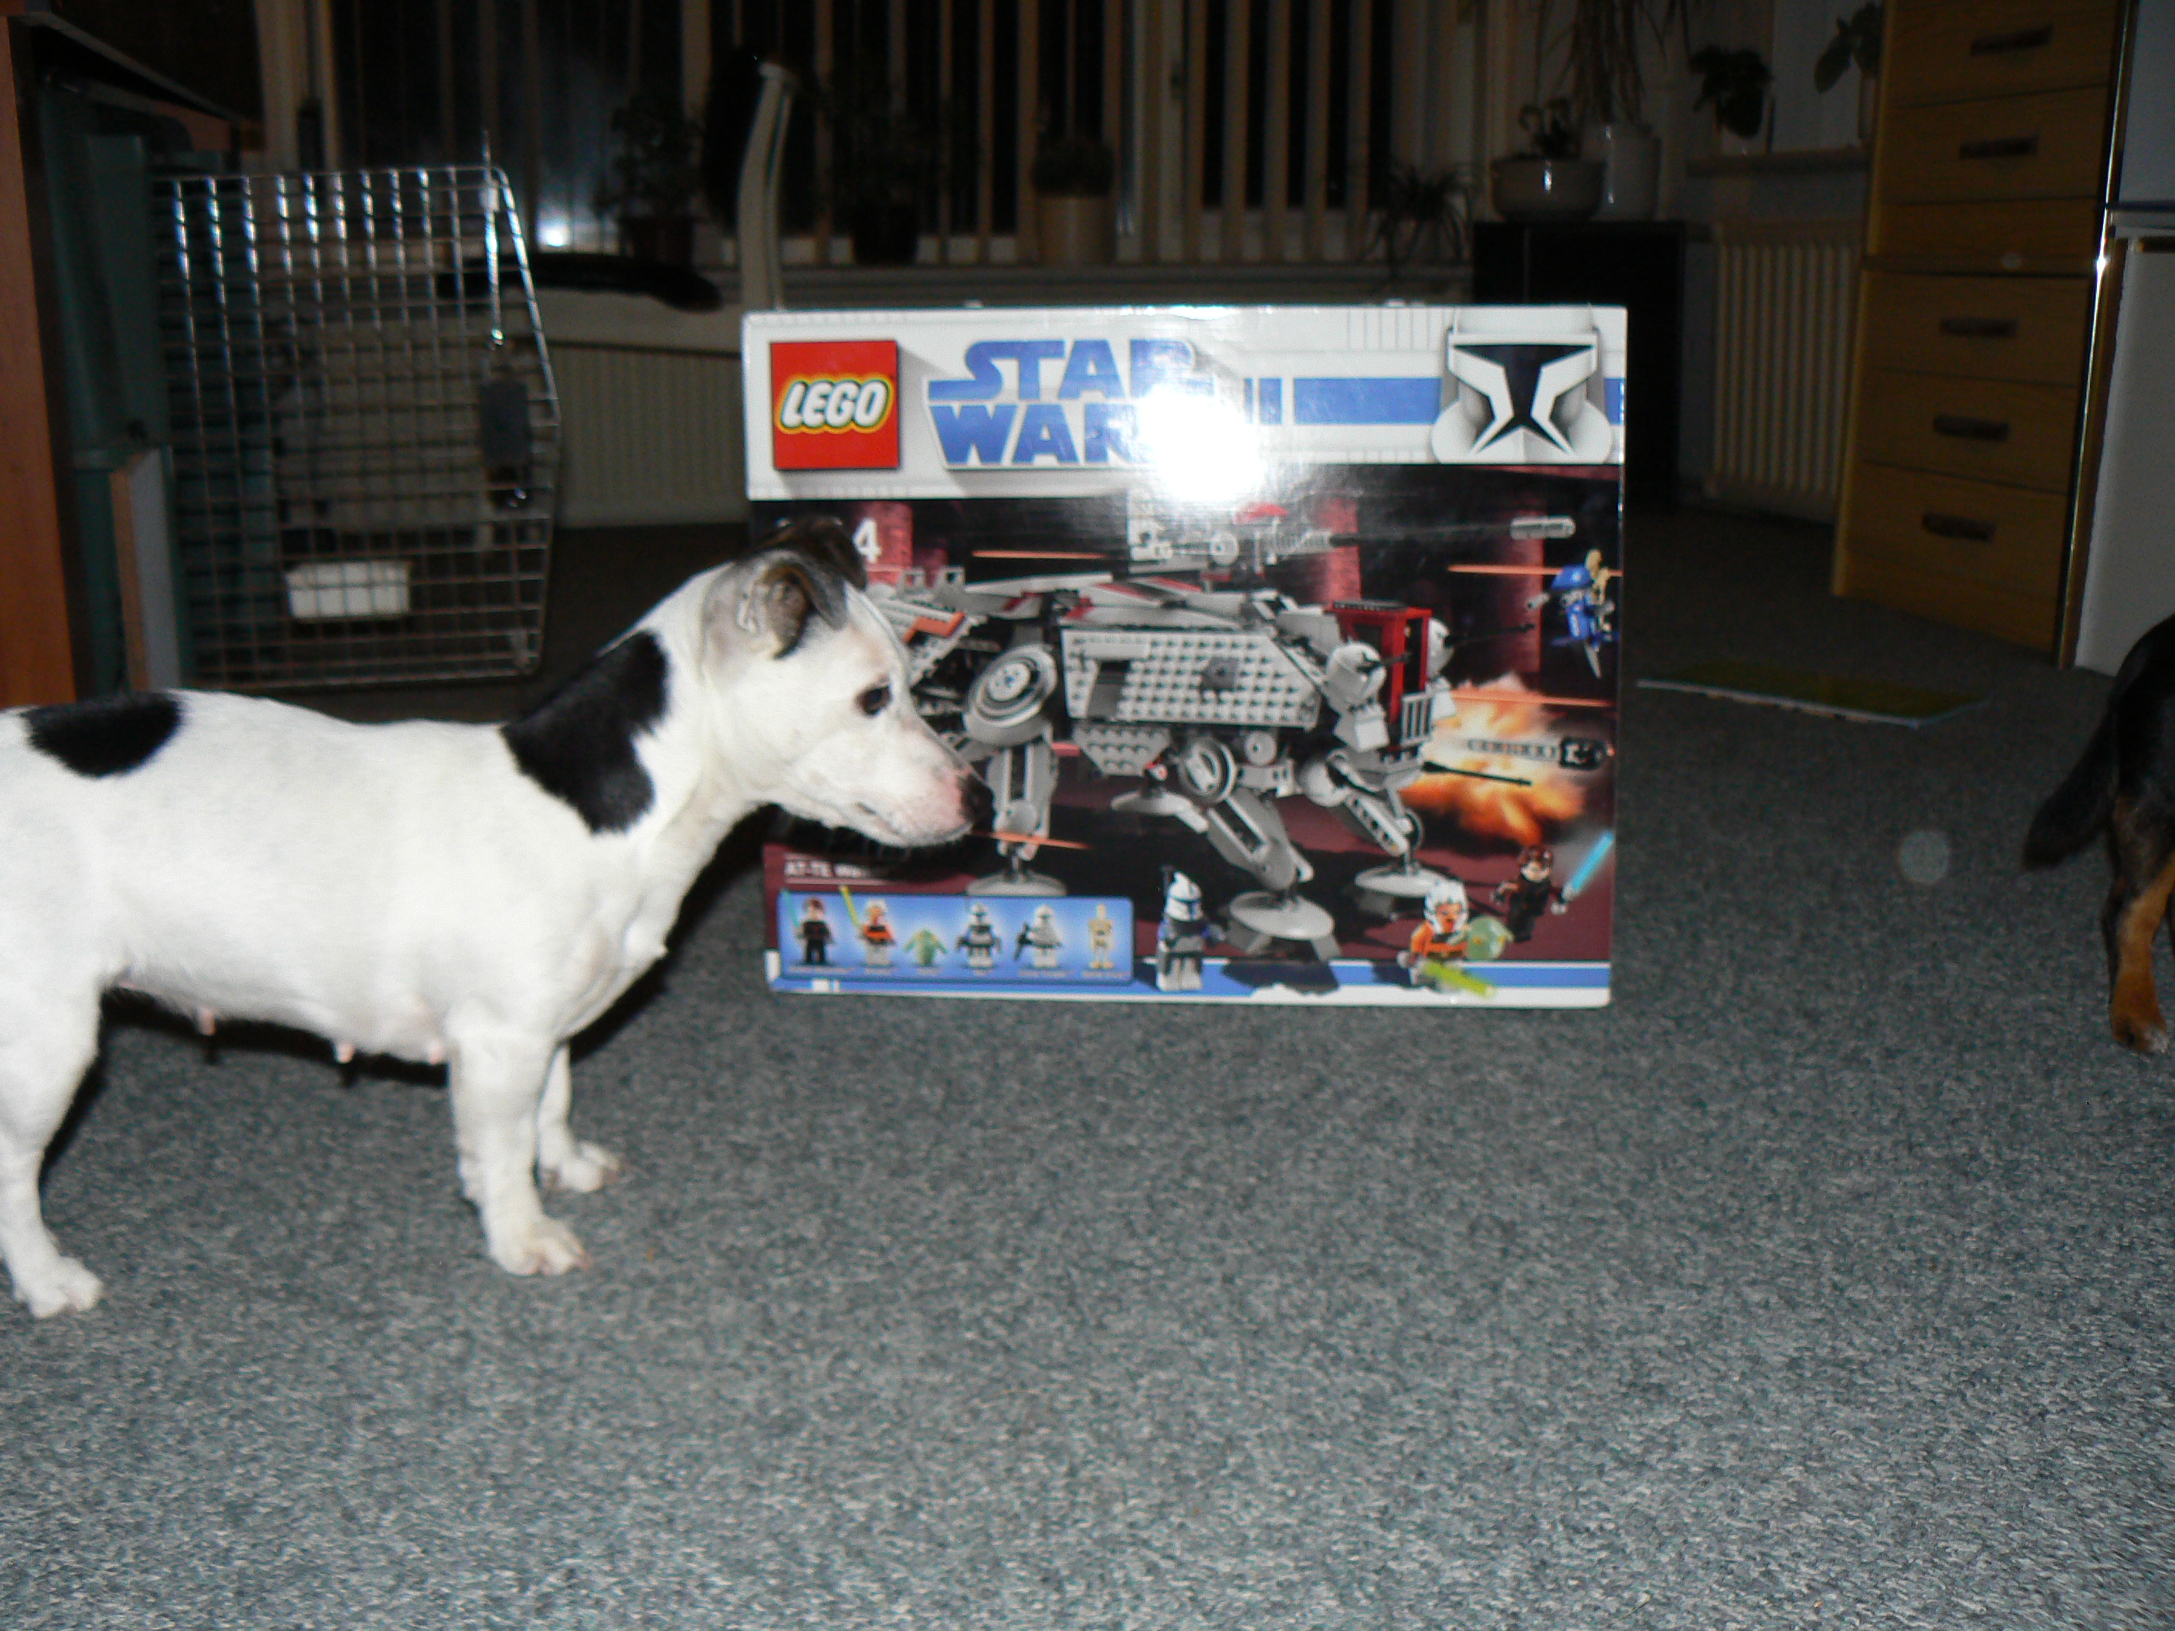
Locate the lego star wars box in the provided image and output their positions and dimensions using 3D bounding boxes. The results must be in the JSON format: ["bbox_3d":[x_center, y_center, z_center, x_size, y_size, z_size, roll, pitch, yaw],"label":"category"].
[{"bbox_3d":[0.055,-0.091,1.292,0.480,0.380,0.086,0,11,5],"label":"lego star wars box"}]

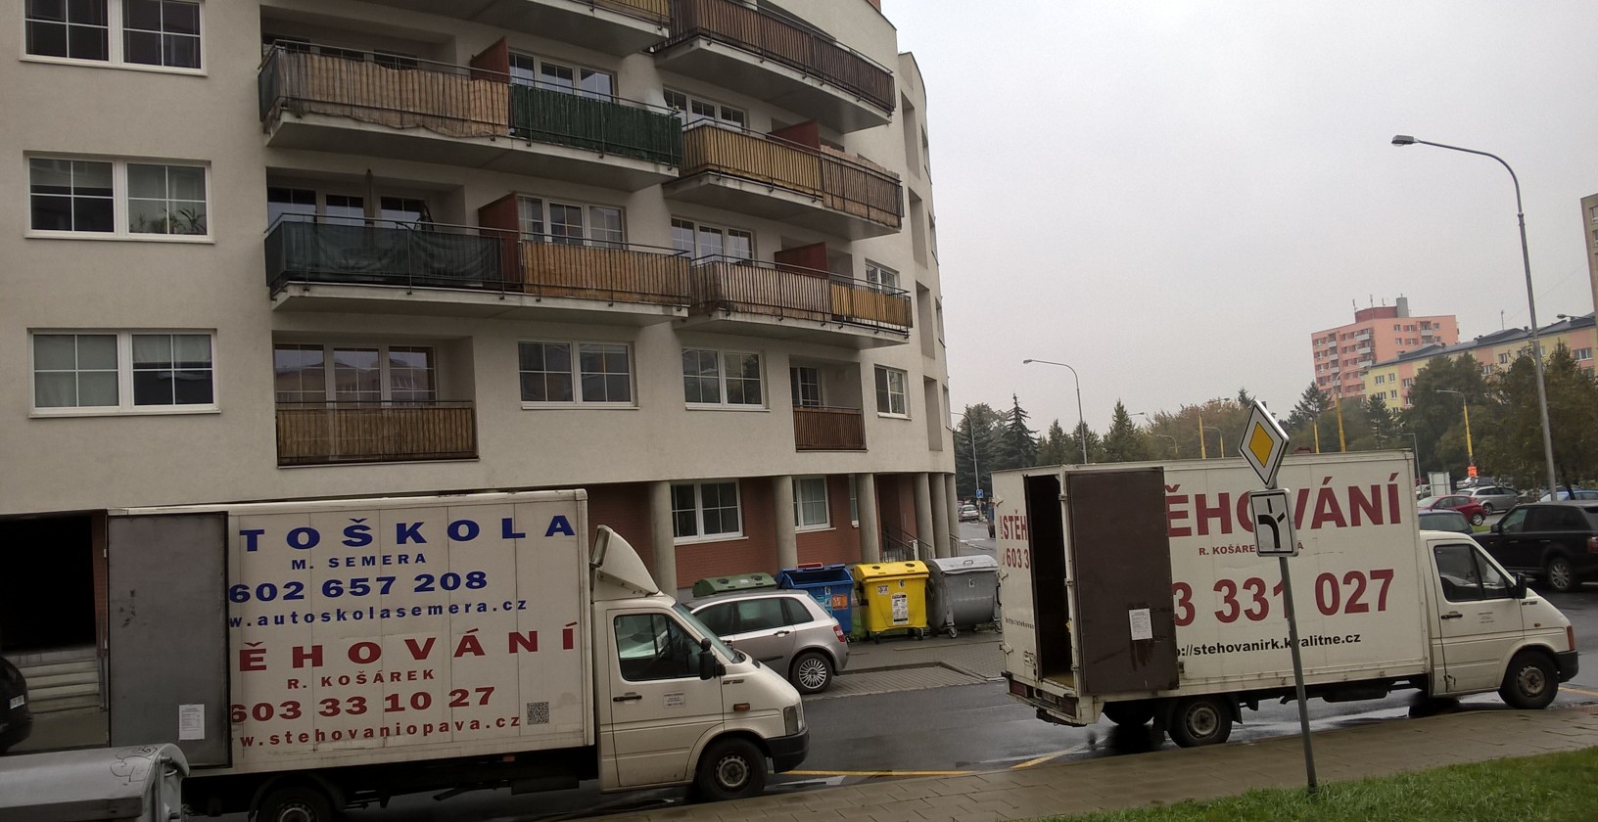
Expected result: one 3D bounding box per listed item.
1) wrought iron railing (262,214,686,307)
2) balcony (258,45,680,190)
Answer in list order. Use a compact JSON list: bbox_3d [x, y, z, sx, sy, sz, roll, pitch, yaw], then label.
[{"bbox_3d":[-5.436,-2.482,22.834,7.851,1.210,1.698,0,-6,-41],"label":"wrought iron railing"},{"bbox_3d":[-5.671,-5.203,23.118,7.613,1.340,1.733,0,-6,-40],"label":"balcony"}]

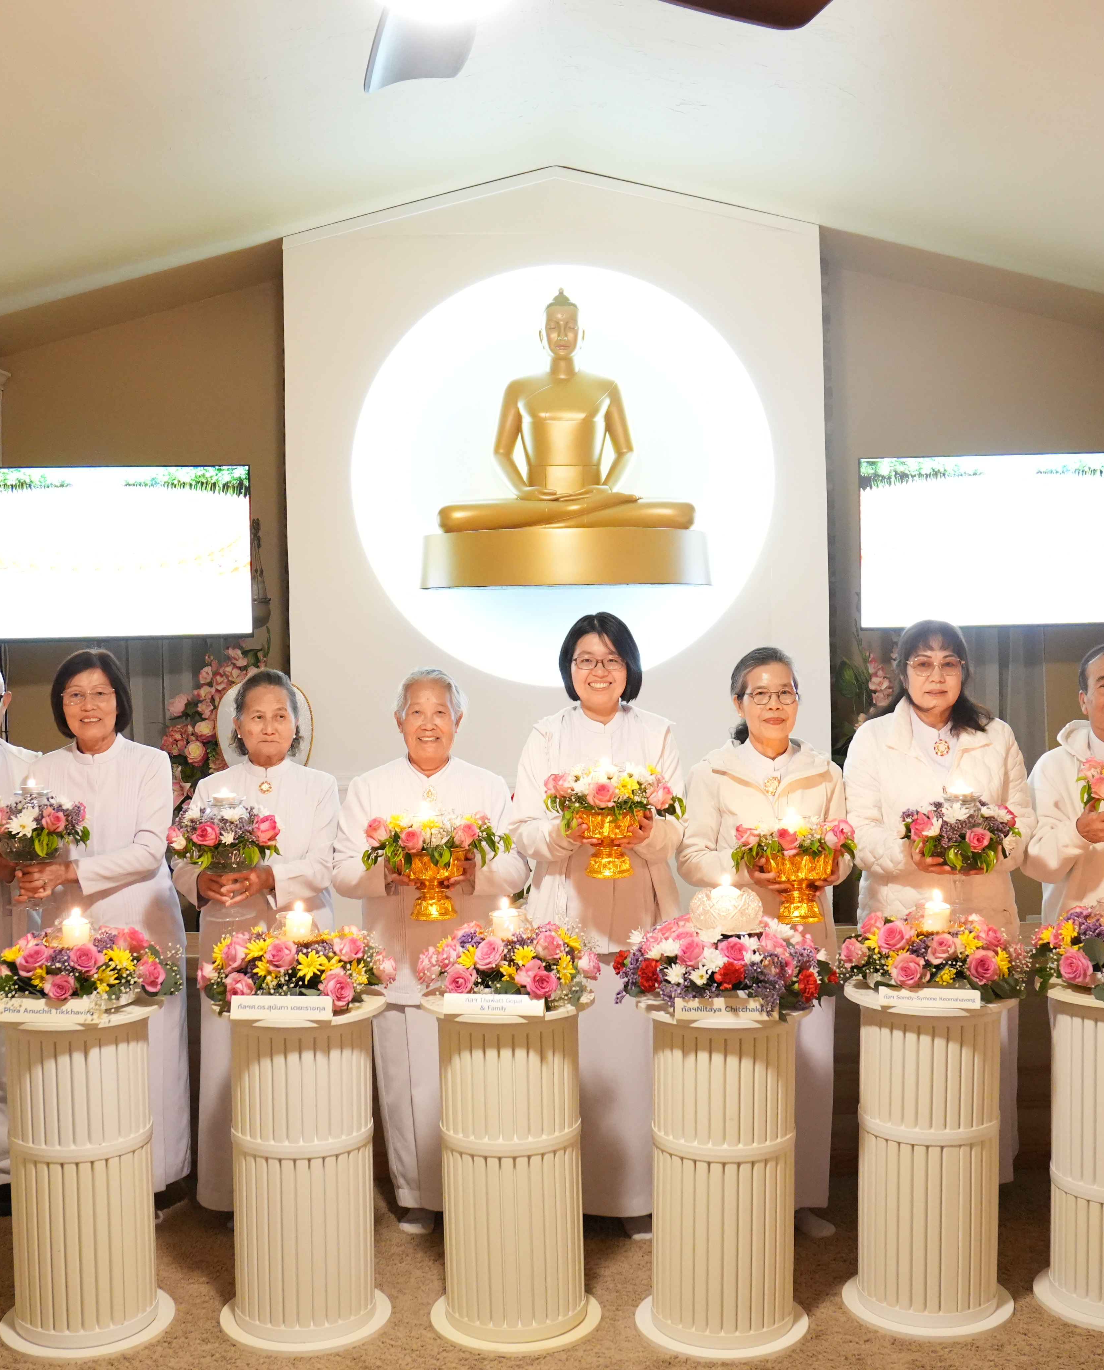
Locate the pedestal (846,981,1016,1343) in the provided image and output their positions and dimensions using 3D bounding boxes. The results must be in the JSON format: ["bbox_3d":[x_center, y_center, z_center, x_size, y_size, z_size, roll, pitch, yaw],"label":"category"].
[{"bbox_3d":[0.827,1.008,3.135,0.371,0.692,0.371,-1,2,0],"label":"pedestal"}]

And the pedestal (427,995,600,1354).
[{"bbox_3d":[-0.087,1.062,3.231,0.382,0.726,0.382,-1,3,2],"label":"pedestal"}]

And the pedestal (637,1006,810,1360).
[{"bbox_3d":[0.379,1.058,3.195,0.382,0.726,0.382,-1,3,2],"label":"pedestal"}]

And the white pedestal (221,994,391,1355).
[{"bbox_3d":[-0.539,1.026,3.100,0.371,0.692,0.371,-1,2,0],"label":"white pedestal"}]

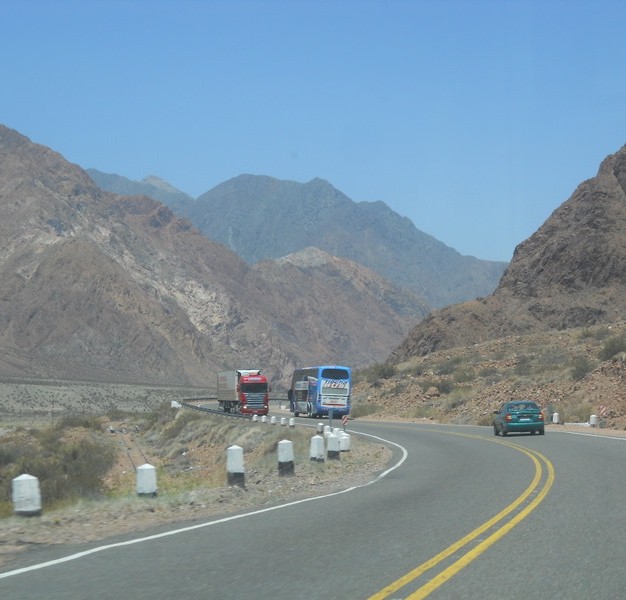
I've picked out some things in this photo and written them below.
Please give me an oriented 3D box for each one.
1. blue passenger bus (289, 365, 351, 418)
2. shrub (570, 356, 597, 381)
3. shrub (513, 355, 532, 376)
[{"bbox_3d":[0.514,7.519,132.975,2.580,4.050,13.500,1,-4,-10],"label":"blue passenger bus"},{"bbox_3d":[15.001,3.799,91.000,1.506,1.291,1.431,0,-3,0],"label":"shrub"},{"bbox_3d":[13.150,4.111,103.000,1.096,1.340,1.206,0,-3,0],"label":"shrub"}]

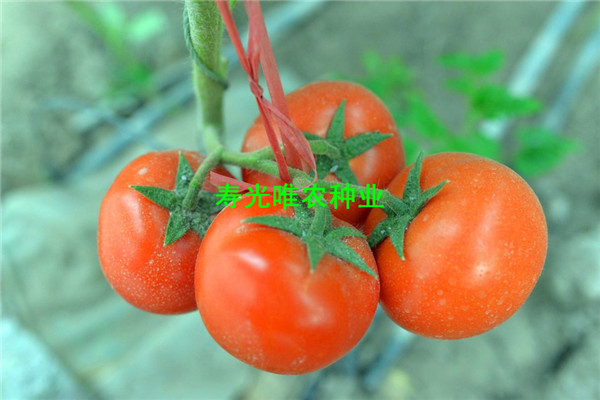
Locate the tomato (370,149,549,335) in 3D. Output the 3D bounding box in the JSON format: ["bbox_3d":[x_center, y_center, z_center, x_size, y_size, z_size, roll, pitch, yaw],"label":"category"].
[{"bbox_3d":[0.066,0.019,0.245,0.070,0.077,0.077,31,0,-29],"label":"tomato"}]

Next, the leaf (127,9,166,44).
[{"bbox_3d":[-0.171,-0.192,0.650,0.045,0.015,0.036,-20,44,-22],"label":"leaf"}]

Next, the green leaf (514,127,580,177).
[{"bbox_3d":[0.228,-0.046,0.540,0.058,0.018,0.048,0,40,0],"label":"green leaf"}]

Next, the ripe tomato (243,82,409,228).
[{"bbox_3d":[0.011,-0.020,0.279,0.077,0.070,0.077,0,84,-10],"label":"ripe tomato"}]

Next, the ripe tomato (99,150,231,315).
[{"bbox_3d":[-0.059,0.015,0.275,0.075,0.070,0.075,0,63,-27],"label":"ripe tomato"}]

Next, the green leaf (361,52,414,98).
[{"bbox_3d":[0.086,-0.124,0.580,0.048,0.020,0.052,-21,44,-24],"label":"green leaf"}]

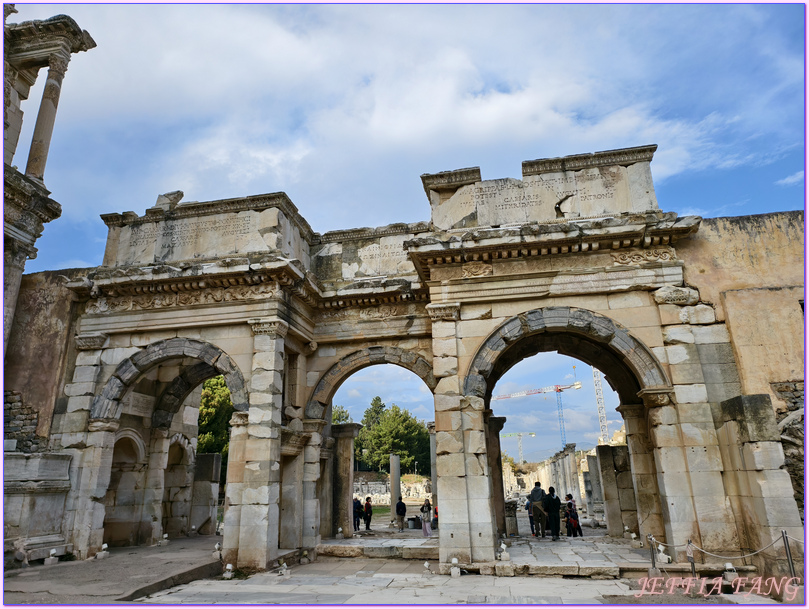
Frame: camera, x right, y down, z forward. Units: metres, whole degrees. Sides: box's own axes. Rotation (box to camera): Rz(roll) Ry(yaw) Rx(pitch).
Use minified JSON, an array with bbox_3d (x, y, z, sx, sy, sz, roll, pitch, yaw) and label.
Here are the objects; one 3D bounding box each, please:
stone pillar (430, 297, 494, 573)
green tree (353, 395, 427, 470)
[{"bbox_3d":[1.449,3.179,14.130,1.410,6.500,0.850,-5,-19,10],"label":"stone pillar"},{"bbox_3d":[-2.048,21.142,86.071,11.000,12.000,10.000,-5,-18,10],"label":"green tree"}]

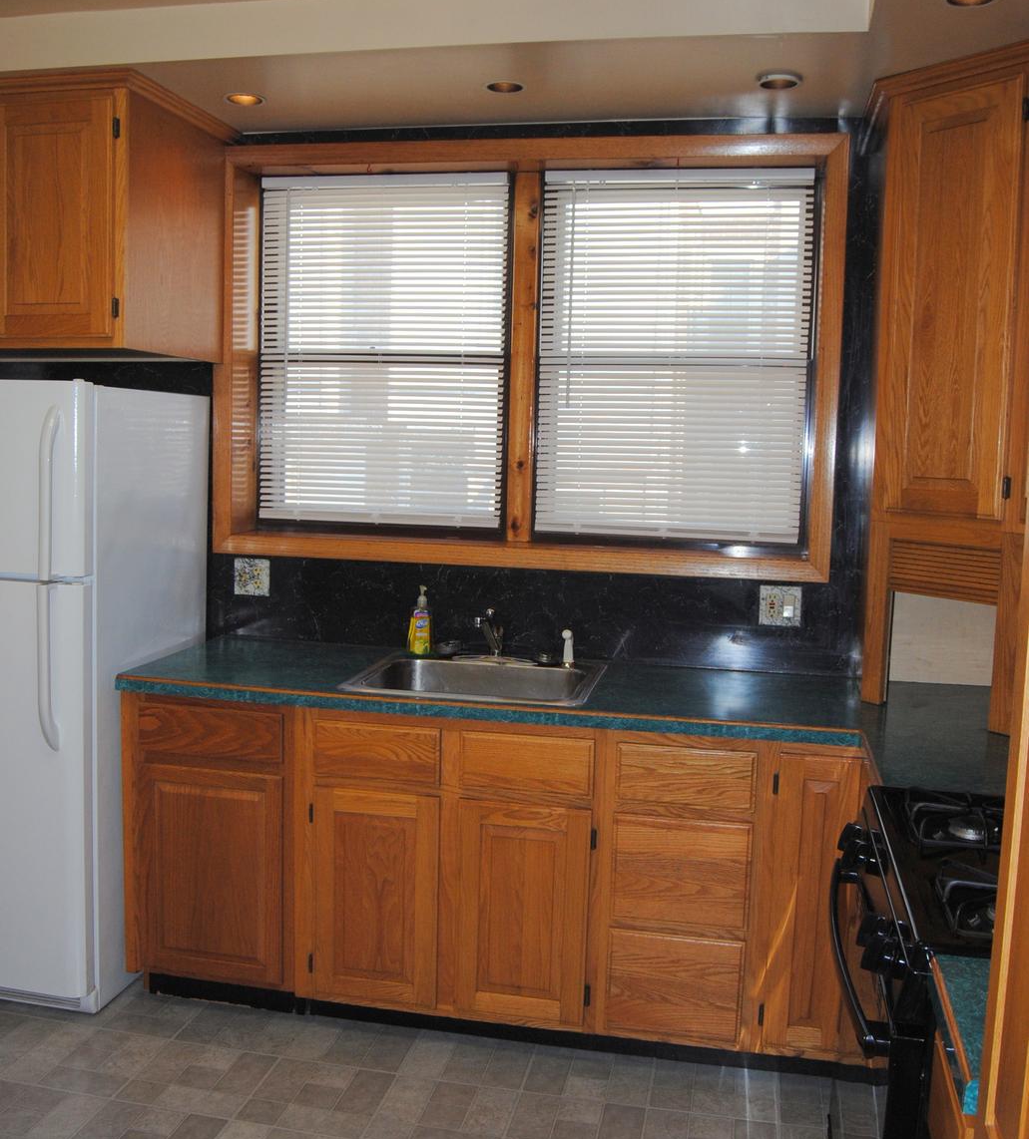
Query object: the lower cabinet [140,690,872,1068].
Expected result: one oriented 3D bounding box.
[{"bbox_3d":[-0.042,0.755,3.204,1.954,0.820,0.620,3,6,12],"label":"lower cabinet"}]

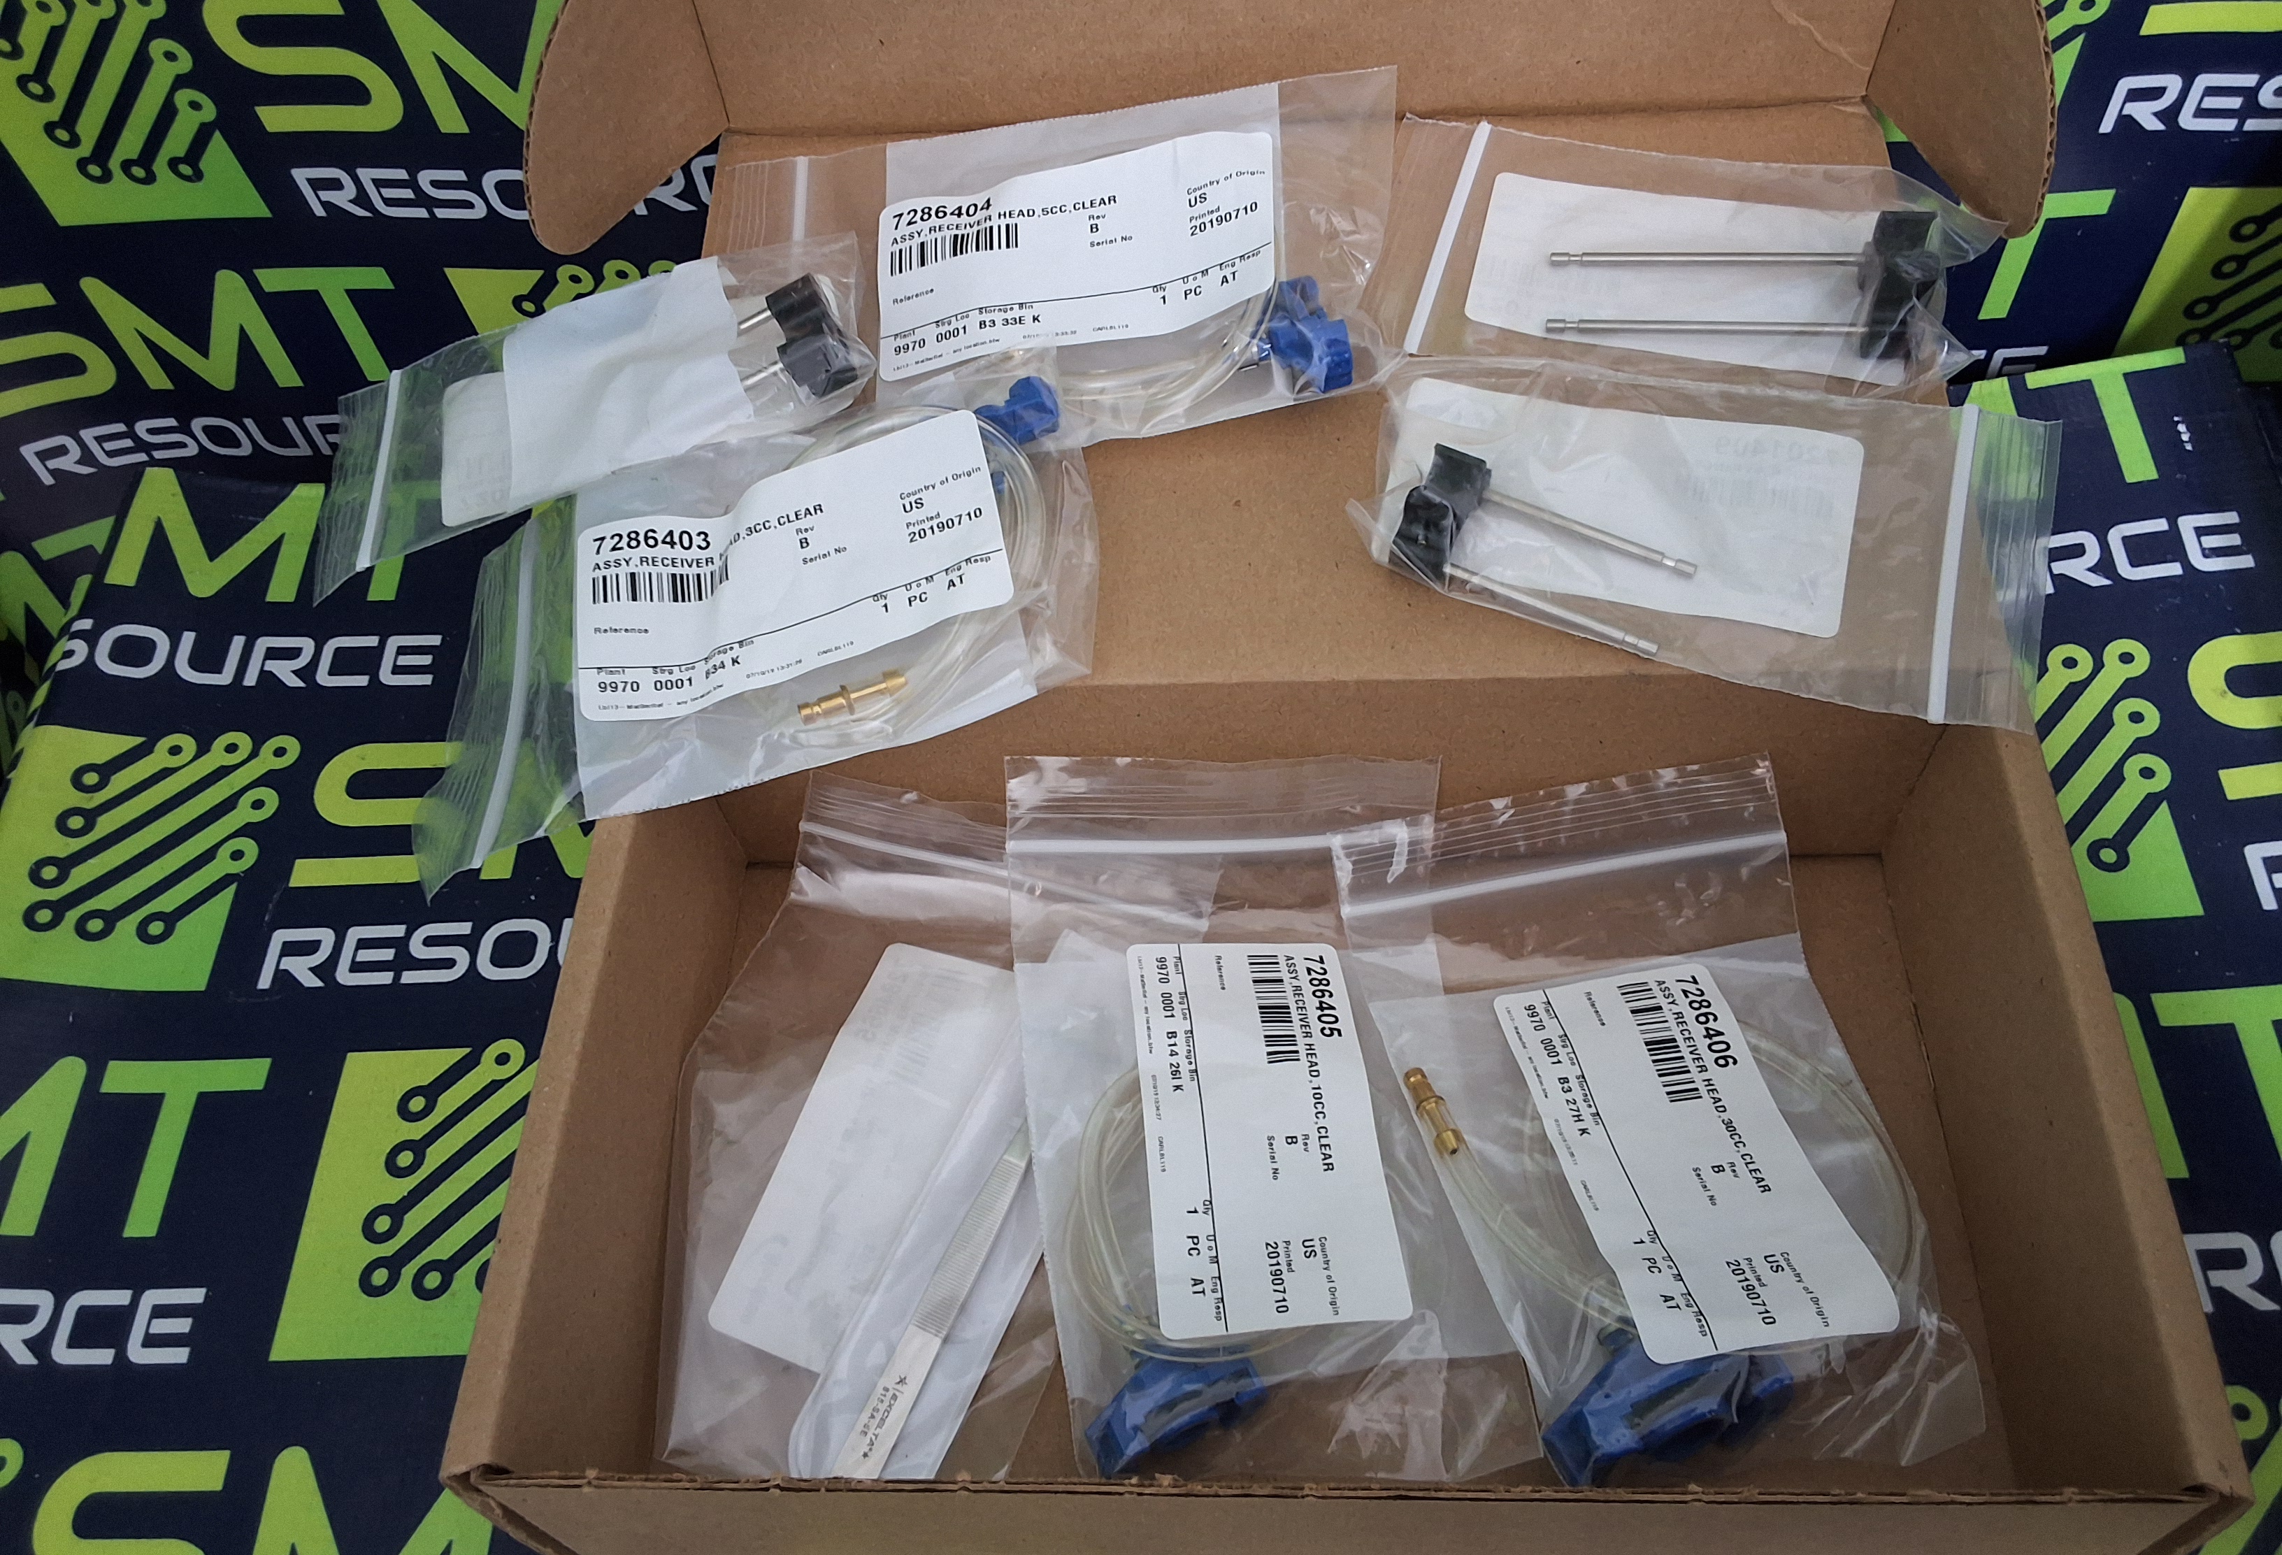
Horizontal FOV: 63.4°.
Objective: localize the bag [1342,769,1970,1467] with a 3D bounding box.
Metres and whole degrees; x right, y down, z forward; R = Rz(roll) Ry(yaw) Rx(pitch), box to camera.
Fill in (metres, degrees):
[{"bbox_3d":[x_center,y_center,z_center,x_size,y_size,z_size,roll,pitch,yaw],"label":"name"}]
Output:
[{"bbox_3d":[0.107,0.070,0.392,0.102,0.042,0.151,-9,69,-2],"label":"bag"}]

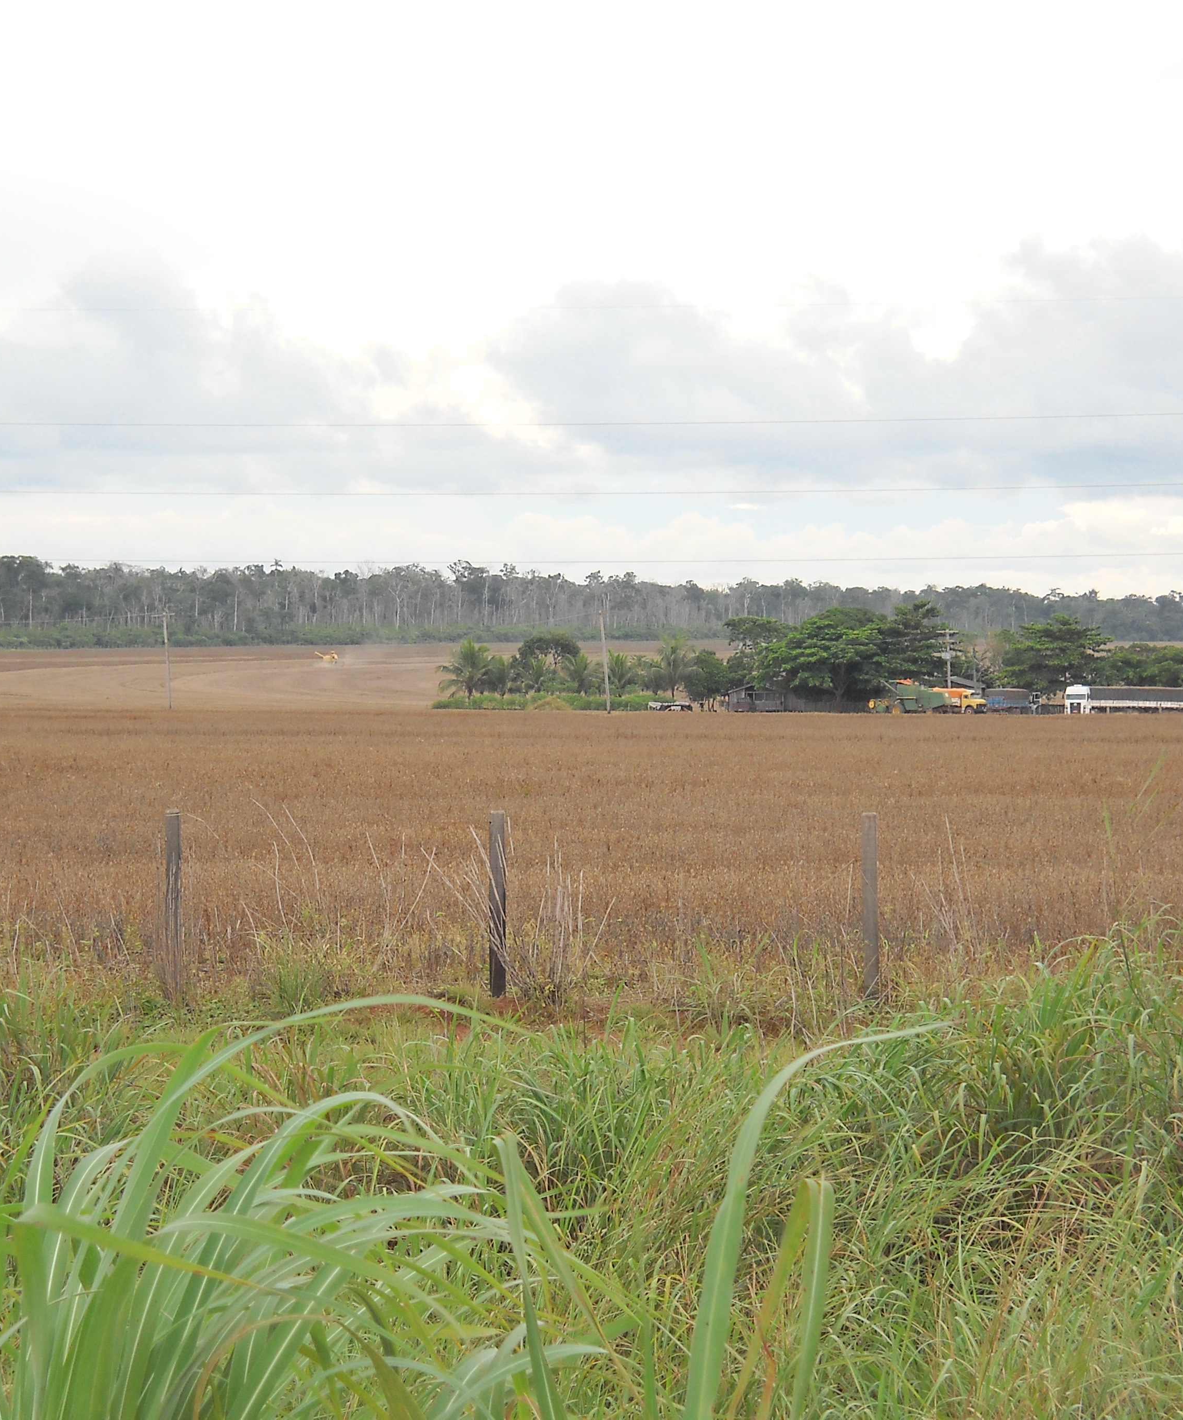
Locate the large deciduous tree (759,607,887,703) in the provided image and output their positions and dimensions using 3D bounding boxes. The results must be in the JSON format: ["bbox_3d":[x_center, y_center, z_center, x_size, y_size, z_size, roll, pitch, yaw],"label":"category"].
[{"bbox_3d":[25.950,-5.640,515.000,15.590,11.770,14.500,0,0,0],"label":"large deciduous tree"}]

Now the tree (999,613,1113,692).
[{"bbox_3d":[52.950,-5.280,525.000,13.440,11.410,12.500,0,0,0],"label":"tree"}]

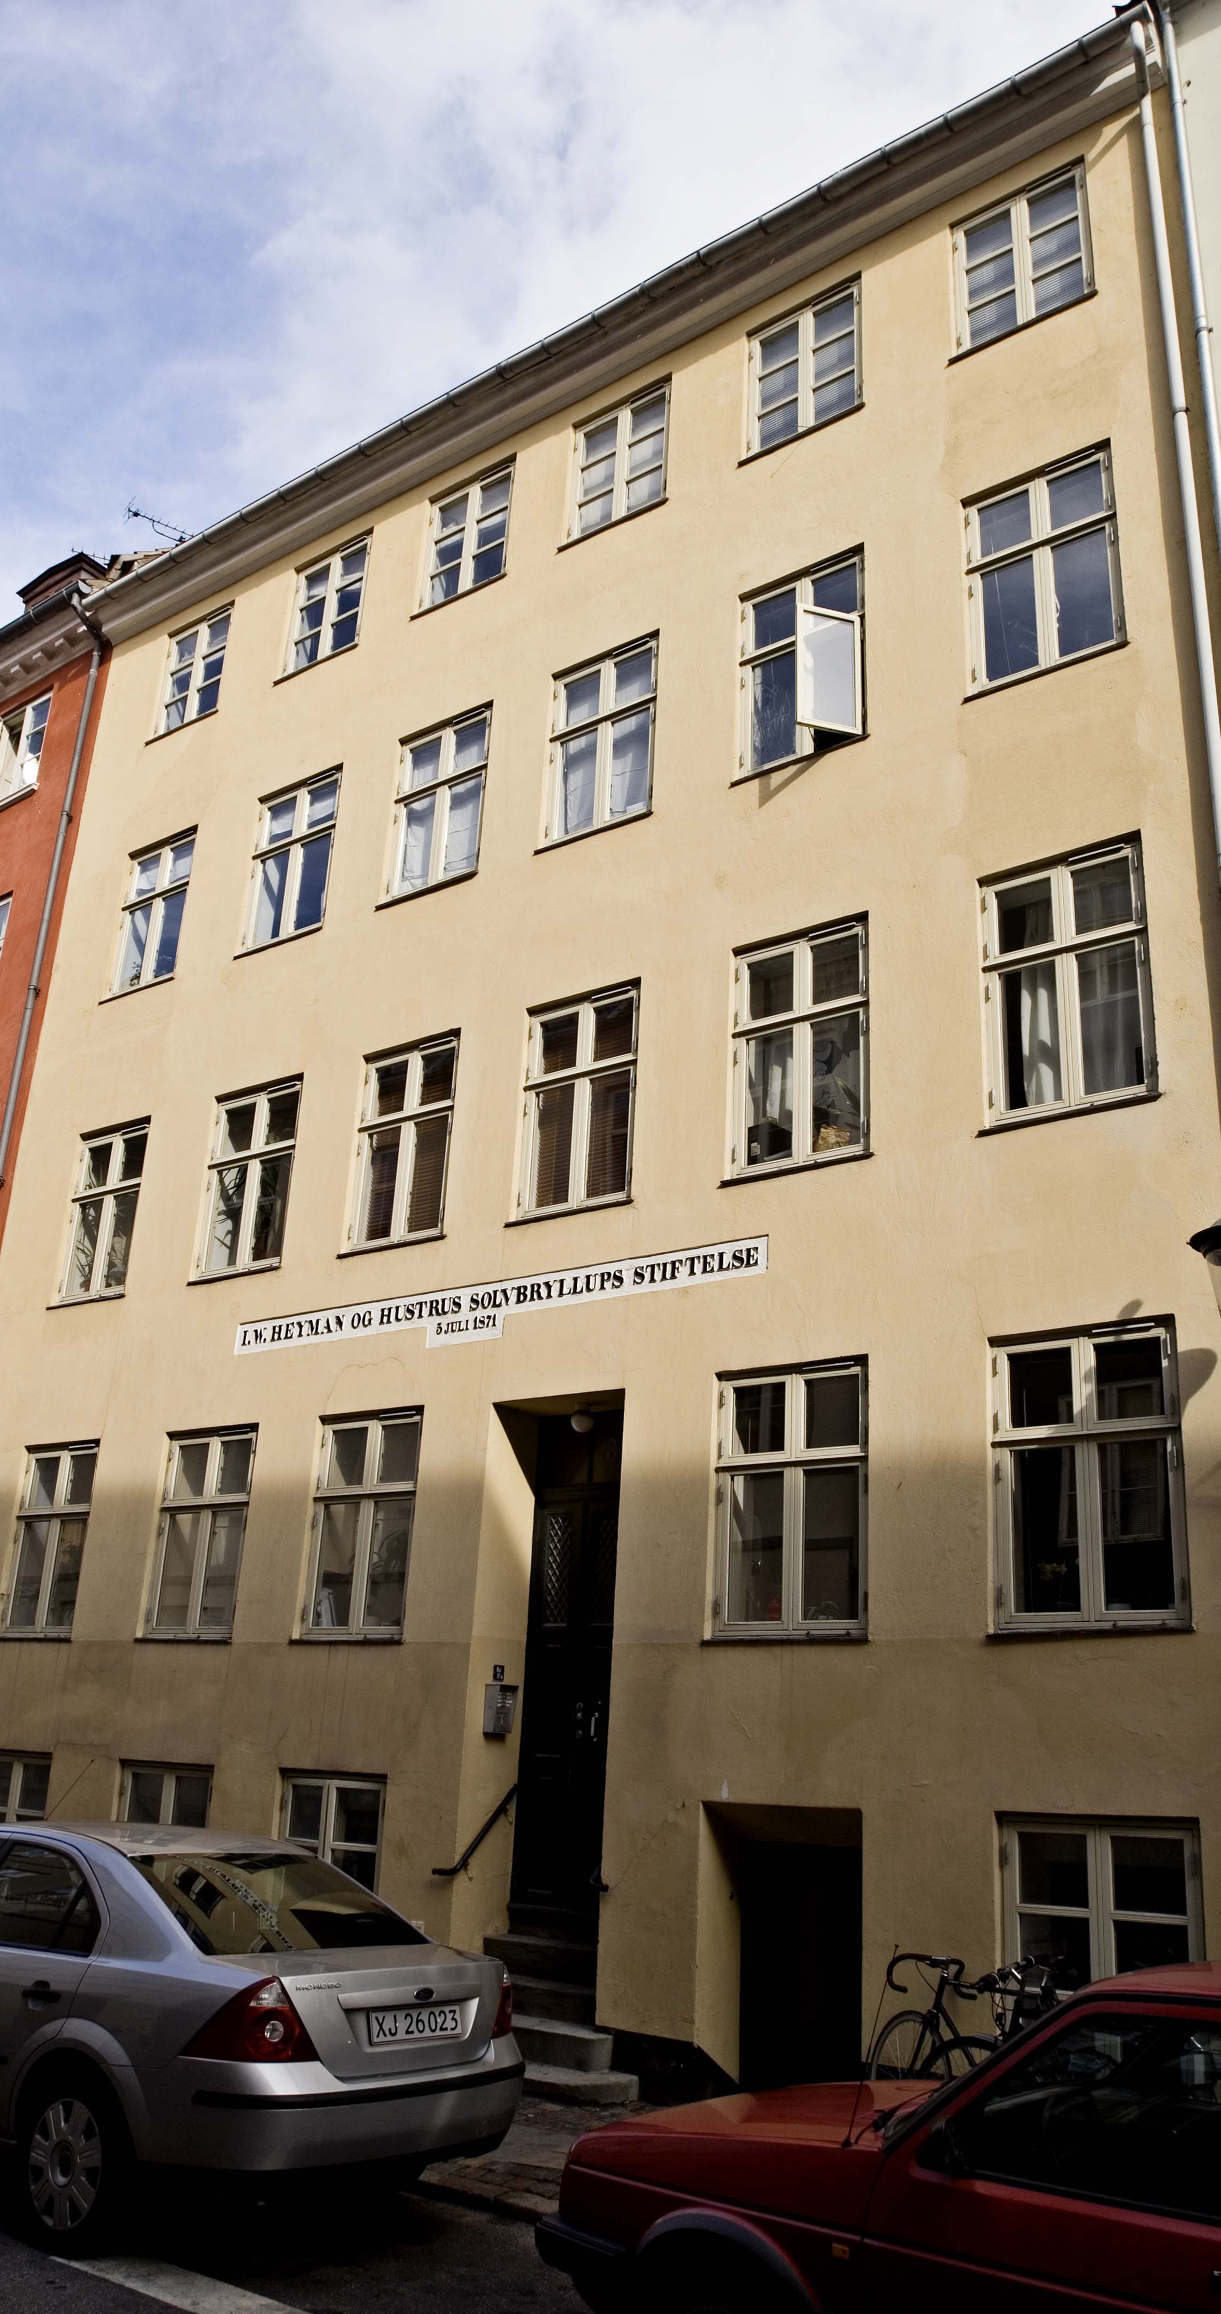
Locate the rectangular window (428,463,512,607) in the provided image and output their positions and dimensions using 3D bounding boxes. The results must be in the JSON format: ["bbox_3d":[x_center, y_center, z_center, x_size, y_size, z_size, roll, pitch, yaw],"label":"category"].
[{"bbox_3d":[-1.276,-5.787,15.114,1.000,1.279,0.120,-12,-26,33],"label":"rectangular window"}]

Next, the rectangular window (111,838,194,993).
[{"bbox_3d":[-4.571,-2.436,16.264,1.001,1.642,0.130,-12,-26,33],"label":"rectangular window"}]

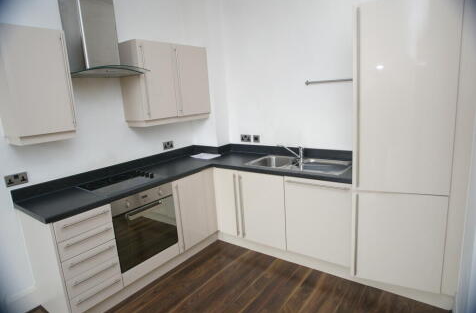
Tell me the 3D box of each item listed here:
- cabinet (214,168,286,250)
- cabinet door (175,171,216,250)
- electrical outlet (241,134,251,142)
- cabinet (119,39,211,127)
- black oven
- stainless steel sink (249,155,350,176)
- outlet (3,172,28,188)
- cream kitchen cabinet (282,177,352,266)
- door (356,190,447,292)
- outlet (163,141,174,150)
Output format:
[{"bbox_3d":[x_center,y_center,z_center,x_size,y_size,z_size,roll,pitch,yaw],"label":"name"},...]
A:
[{"bbox_3d":[0.258,0.453,3.054,0.847,0.725,0.572,5,14,36],"label":"cabinet"},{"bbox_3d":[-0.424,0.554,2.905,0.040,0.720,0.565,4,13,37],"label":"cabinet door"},{"bbox_3d":[0.097,-0.213,3.356,0.147,0.087,0.012,5,14,36],"label":"electrical outlet"},{"bbox_3d":[-0.735,-0.763,2.997,0.296,0.798,0.923,5,14,36],"label":"cabinet"},{"bbox_3d":[-0.972,0.573,2.530,0.557,0.593,0.591,5,14,36],"label":"black oven"},{"bbox_3d":[0.576,0.158,2.774,0.965,0.164,0.467,5,14,36],"label":"stainless steel sink"},{"bbox_3d":[-1.650,0.175,2.077,0.012,0.087,0.147,5,14,36],"label":"outlet"},{"bbox_3d":[0.840,0.501,2.635,0.592,0.725,0.572,5,14,36],"label":"cream kitchen cabinet"},{"bbox_3d":[1.142,0.609,2.015,0.592,0.720,0.030,1,12,23],"label":"door"},{"bbox_3d":[-0.801,-0.124,3.223,0.012,0.087,0.147,5,14,36],"label":"outlet"}]

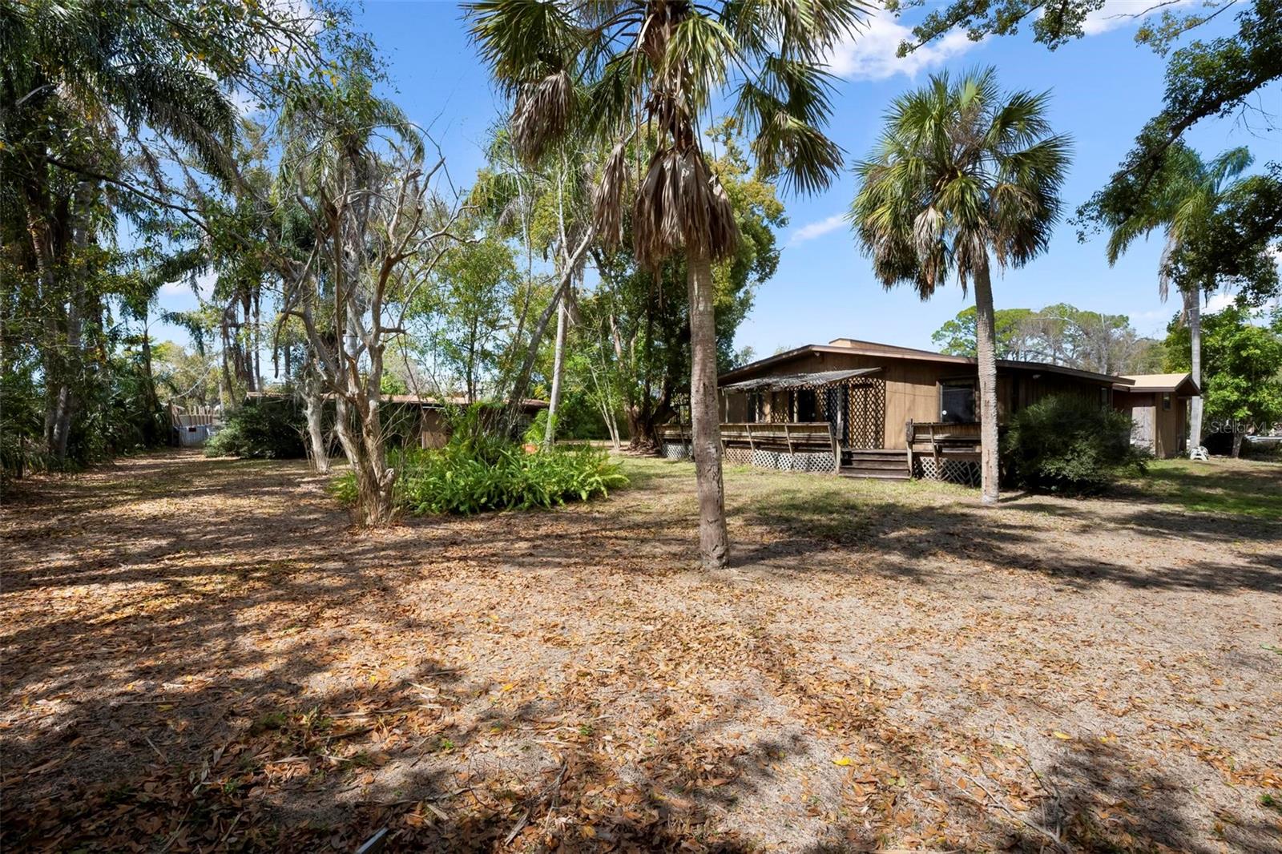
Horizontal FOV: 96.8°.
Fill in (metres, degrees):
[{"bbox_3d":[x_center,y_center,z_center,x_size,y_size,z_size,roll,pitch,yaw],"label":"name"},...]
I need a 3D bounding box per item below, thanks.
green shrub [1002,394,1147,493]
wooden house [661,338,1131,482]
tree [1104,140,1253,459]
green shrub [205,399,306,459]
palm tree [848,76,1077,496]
[{"bbox_3d":[10.700,0.300,14.150,2.900,2.350,3.000,0,0,37],"label":"green shrub"},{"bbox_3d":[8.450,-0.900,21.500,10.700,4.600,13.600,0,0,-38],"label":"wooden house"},{"bbox_3d":[26.100,-6.000,27.500,5.900,14.900,5.900,0,0,43],"label":"tree"},{"bbox_3d":[-17.800,0.030,26.300,3.900,2.650,3.300,0,0,-34],"label":"green shrub"},{"bbox_3d":[6.400,-2.850,11.400,3.950,8.600,3.950,0,0,29],"label":"palm tree"}]

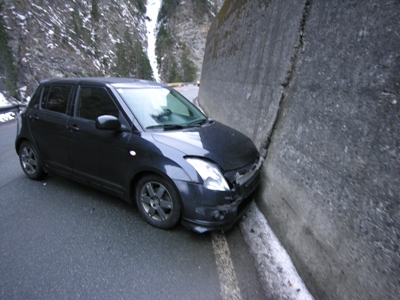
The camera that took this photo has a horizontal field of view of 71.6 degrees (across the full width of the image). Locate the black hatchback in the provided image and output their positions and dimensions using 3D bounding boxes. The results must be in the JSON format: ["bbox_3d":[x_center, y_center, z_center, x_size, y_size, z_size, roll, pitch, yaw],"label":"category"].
[{"bbox_3d":[-0.900,-0.210,3.900,3.650,1.490,1.700,10,14,31],"label":"black hatchback"}]

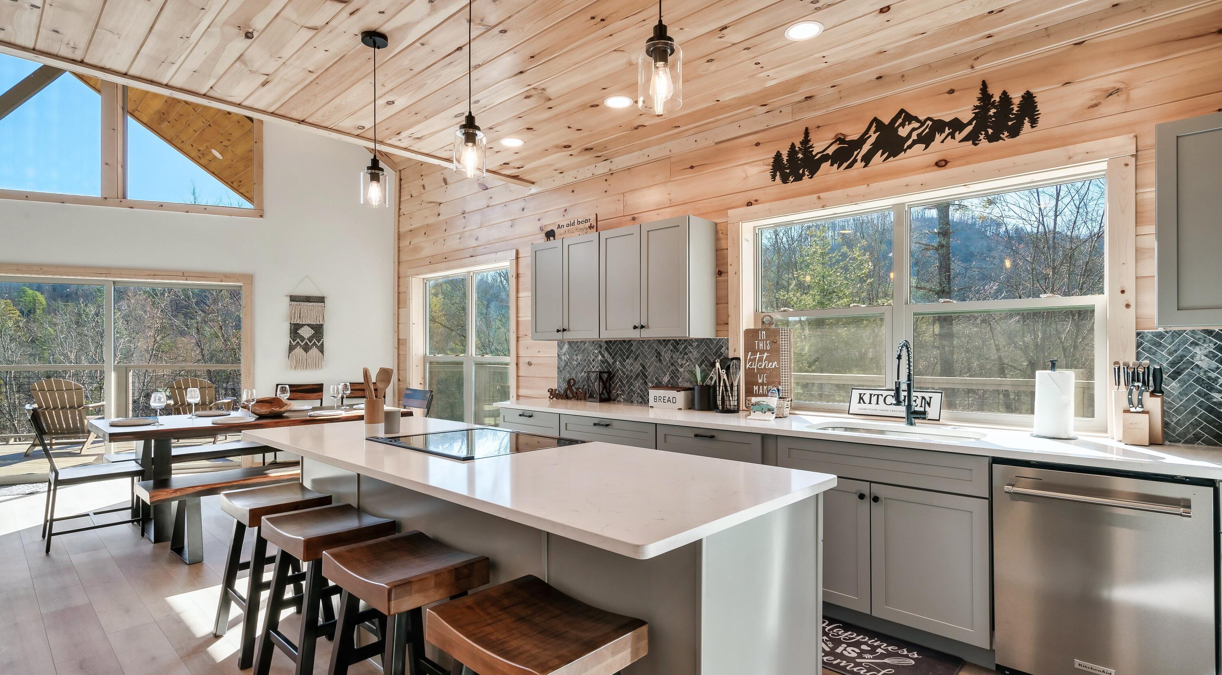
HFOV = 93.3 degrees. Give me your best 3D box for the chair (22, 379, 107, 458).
[{"bbox_3d":[-7.329,1.042,7.799,0.730,0.970,0.830,1,-2,-25],"label":"chair"}]

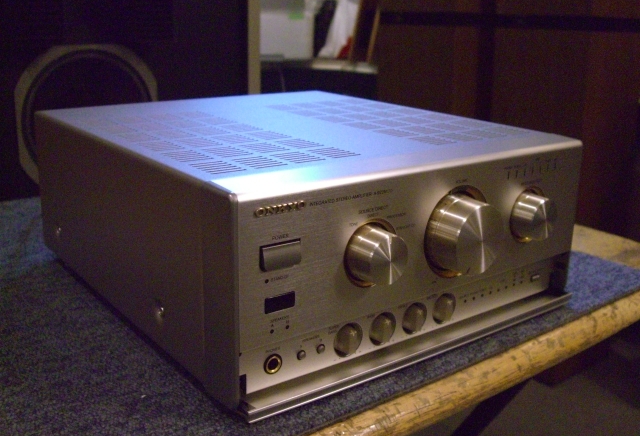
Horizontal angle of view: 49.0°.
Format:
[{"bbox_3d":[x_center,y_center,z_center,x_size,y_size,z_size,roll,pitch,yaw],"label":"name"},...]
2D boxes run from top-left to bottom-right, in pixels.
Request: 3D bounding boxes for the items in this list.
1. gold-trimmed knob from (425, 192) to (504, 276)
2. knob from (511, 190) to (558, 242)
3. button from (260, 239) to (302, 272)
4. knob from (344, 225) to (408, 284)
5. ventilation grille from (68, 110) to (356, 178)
[{"bbox_3d":[0.087,0.011,0.408,0.052,0.052,0.019,-11,22,-36],"label":"gold-trimmed knob"},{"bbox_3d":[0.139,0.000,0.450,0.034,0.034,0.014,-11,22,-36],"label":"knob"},{"bbox_3d":[-0.018,0.018,0.336,0.024,0.012,0.004,-11,22,-36],"label":"button"},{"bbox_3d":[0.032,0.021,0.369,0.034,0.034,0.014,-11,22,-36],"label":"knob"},{"bbox_3d":[-0.072,-0.053,0.454,0.100,0.003,0.188,-11,22,-36],"label":"ventilation grille"}]

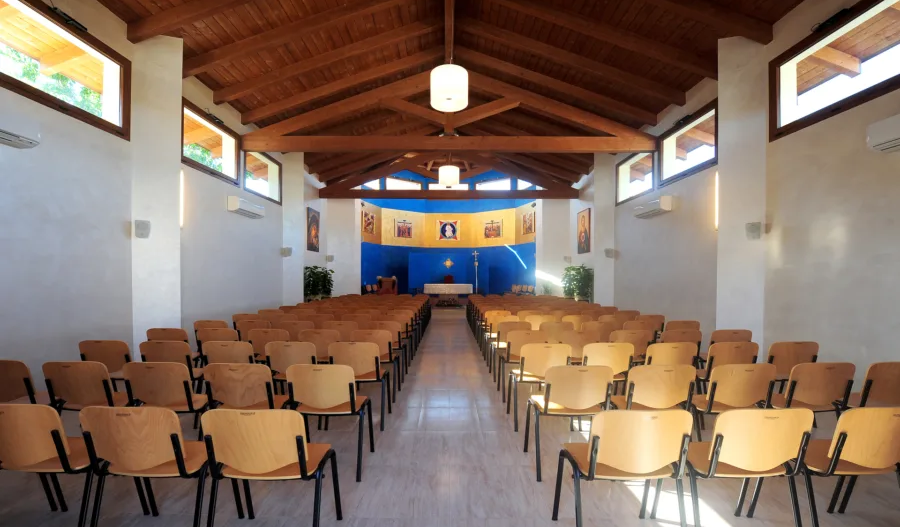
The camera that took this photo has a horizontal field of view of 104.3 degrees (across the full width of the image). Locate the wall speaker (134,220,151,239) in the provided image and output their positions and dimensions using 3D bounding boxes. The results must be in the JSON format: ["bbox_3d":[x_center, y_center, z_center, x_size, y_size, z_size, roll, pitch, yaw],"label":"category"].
[{"bbox_3d":[-3.688,-0.408,4.200,0.170,0.225,0.160,2,-3,-40],"label":"wall speaker"}]

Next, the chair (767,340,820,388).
[{"bbox_3d":[3.185,1.148,3.499,0.535,0.815,0.500,0,-2,-4],"label":"chair"}]

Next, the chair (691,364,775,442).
[{"bbox_3d":[2.035,1.119,2.621,0.540,0.815,0.500,0,-2,0],"label":"chair"}]

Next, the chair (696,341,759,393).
[{"bbox_3d":[2.613,1.151,3.411,0.540,0.815,0.500,0,-2,0],"label":"chair"}]

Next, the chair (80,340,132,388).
[{"bbox_3d":[-3.185,1.147,3.484,0.535,0.815,0.500,0,-2,4],"label":"chair"}]

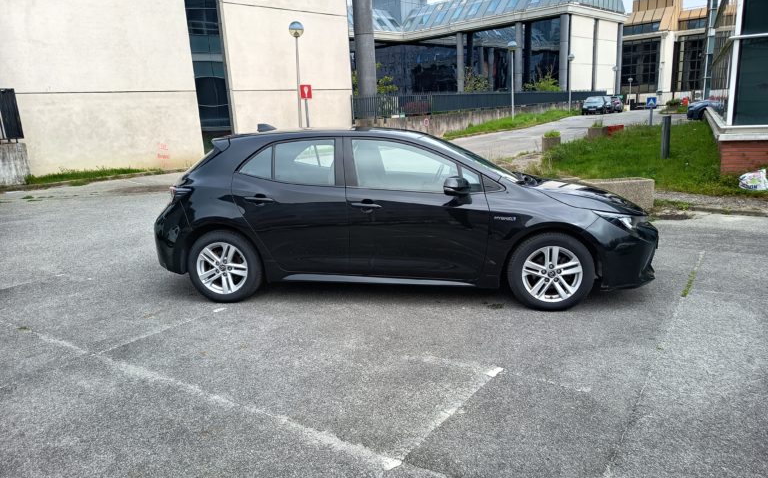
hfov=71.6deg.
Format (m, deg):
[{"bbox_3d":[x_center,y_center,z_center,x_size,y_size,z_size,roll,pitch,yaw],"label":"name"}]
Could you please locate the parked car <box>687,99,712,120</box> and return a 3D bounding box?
[{"bbox_3d":[18.296,-7.164,28.204,4.300,1.480,1.800,2,15,22],"label":"parked car"}]

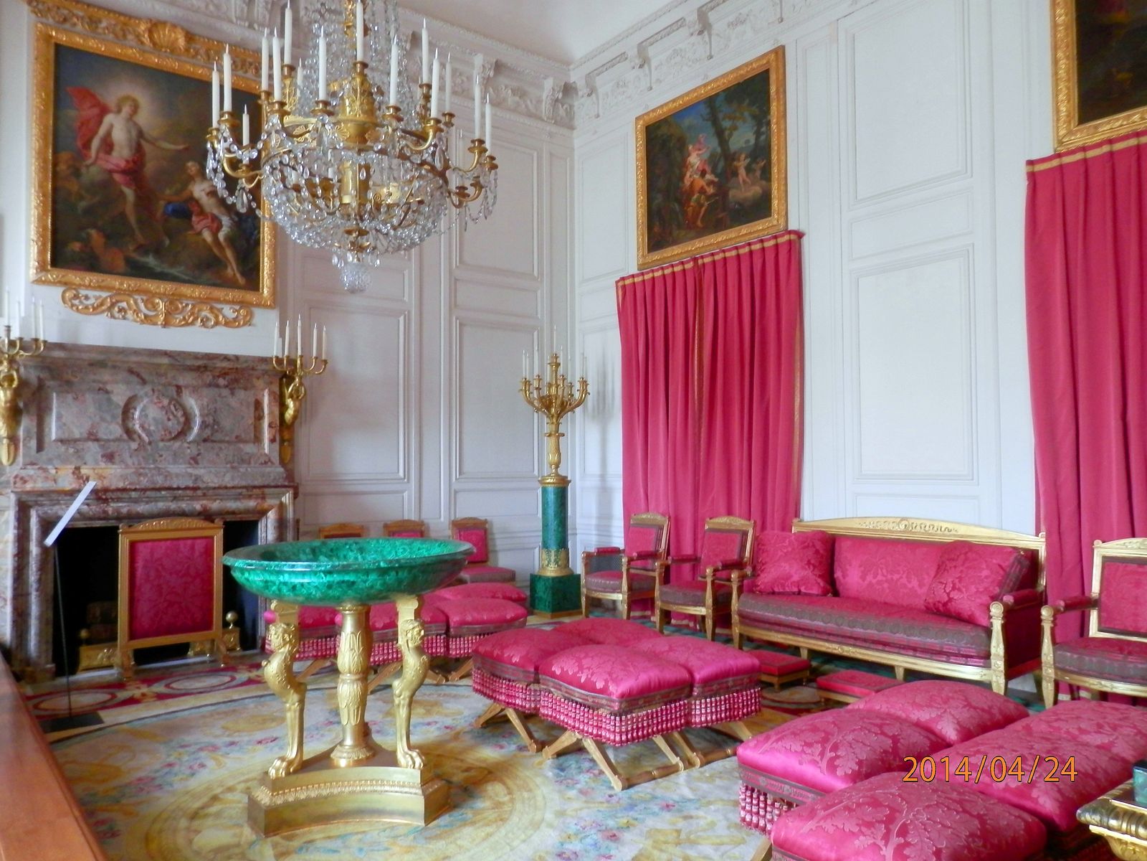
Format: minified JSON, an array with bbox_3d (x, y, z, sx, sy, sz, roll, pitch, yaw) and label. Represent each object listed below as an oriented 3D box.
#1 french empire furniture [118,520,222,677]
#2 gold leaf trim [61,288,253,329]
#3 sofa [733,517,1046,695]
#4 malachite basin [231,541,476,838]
[{"bbox_3d":[-3.035,1.232,6.289,0.728,1.136,0.360,1,-3,-38],"label":"french empire furniture"},{"bbox_3d":[-3.436,-0.985,6.939,1.455,0.247,0.078,1,-3,-37],"label":"gold leaf trim"},{"bbox_3d":[2.294,1.237,6.318,0.698,1.140,2.212,1,-3,-37],"label":"sofa"},{"bbox_3d":[-0.998,1.111,3.762,1.094,1.128,1.094,-1,-2,0],"label":"malachite basin"}]

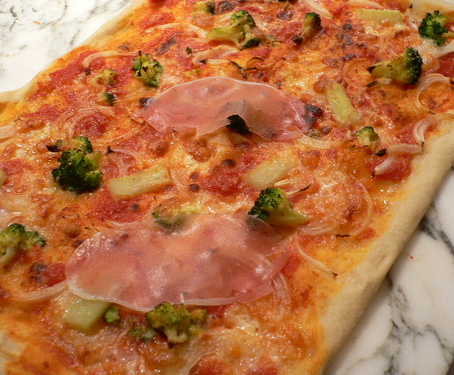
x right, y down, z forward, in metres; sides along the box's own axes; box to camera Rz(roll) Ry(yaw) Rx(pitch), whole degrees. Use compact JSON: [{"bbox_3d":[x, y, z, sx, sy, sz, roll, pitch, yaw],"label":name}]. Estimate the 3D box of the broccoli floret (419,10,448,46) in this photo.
[{"bbox_3d":[0.208,-0.160,0.509,0.028,0.030,0.033,11,51,9],"label":"broccoli floret"}]

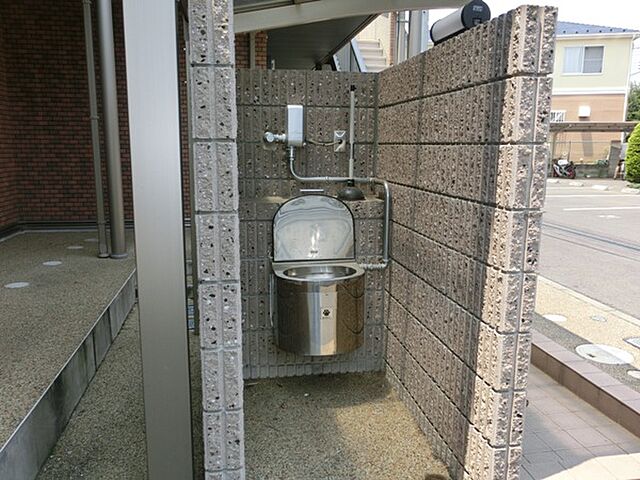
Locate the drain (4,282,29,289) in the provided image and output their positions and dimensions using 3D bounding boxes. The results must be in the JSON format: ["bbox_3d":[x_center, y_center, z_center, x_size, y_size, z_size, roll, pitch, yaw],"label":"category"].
[{"bbox_3d":[-2.302,0.355,3.934,0.172,0.020,0.172,-1,11,-10],"label":"drain"}]

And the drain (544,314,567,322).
[{"bbox_3d":[1.668,0.566,3.669,0.170,0.020,0.170,-1,11,-10],"label":"drain"}]

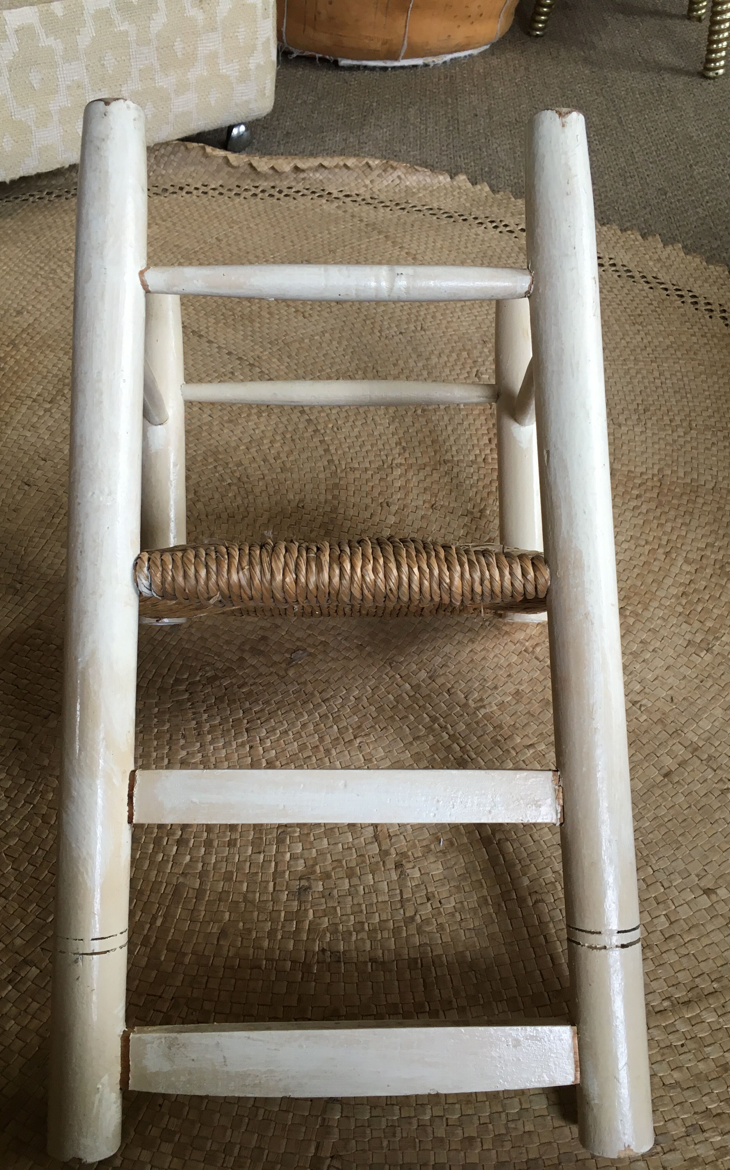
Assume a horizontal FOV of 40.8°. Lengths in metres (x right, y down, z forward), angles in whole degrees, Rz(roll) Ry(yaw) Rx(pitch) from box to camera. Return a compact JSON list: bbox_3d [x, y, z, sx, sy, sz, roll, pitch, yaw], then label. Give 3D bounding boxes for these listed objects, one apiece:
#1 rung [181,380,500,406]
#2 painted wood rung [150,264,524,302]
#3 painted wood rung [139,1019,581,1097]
[{"bbox_3d":[-0.020,-0.160,0.818,0.264,0.020,0.020,0,81,-2],"label":"rung"},{"bbox_3d":[-0.018,-0.189,0.612,0.243,0.022,0.022,0,81,-2],"label":"painted wood rung"},{"bbox_3d":[-0.007,0.262,0.541,0.249,0.015,0.036,0,81,-2],"label":"painted wood rung"}]

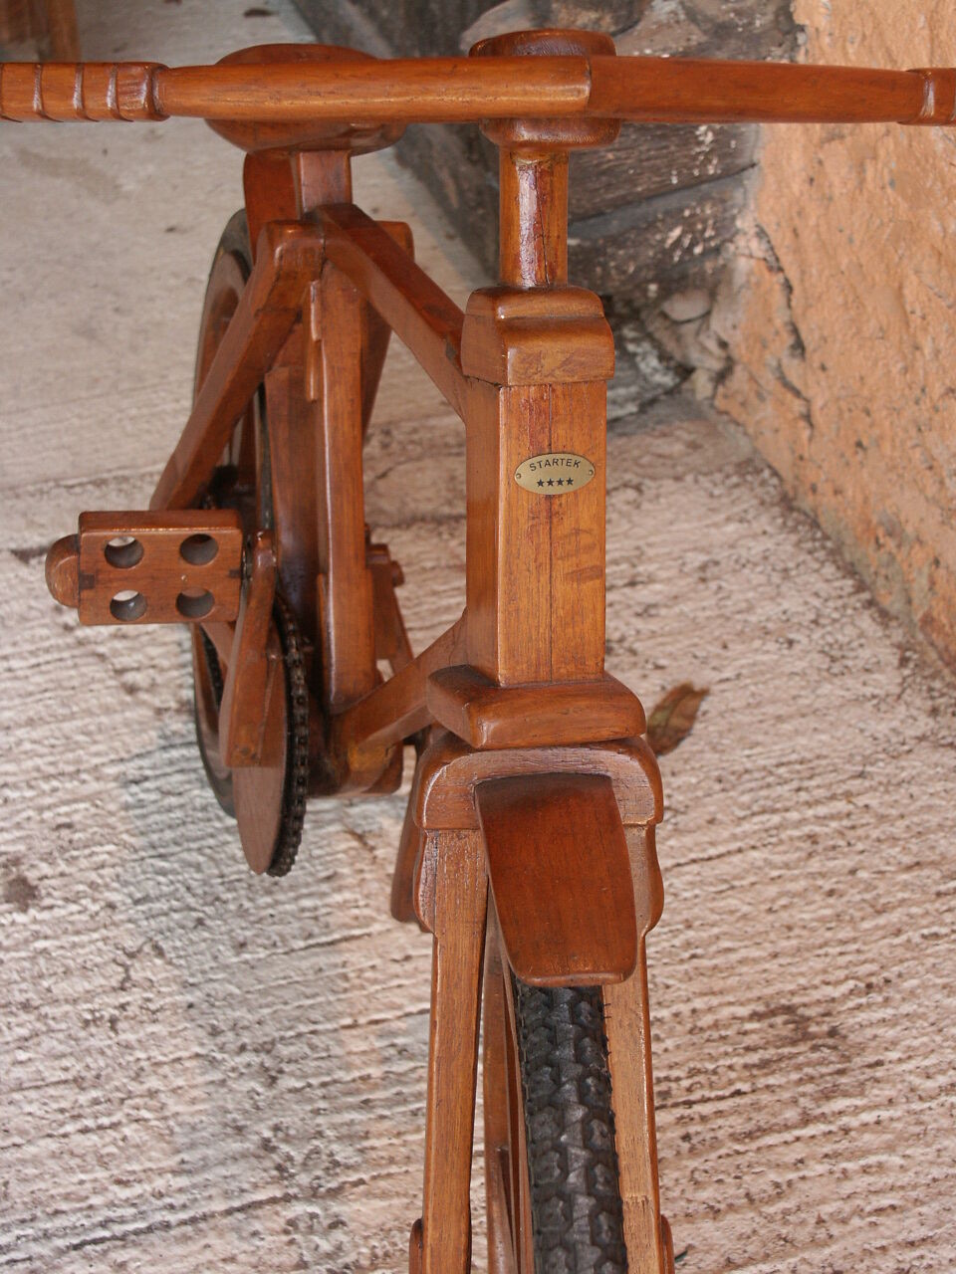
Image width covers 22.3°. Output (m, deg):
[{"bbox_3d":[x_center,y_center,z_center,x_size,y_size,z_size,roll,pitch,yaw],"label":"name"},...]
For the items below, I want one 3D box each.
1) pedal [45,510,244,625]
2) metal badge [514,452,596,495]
[{"bbox_3d":[-0.206,-0.042,1.493,0.118,0.069,0.023,-1,37,-12],"label":"pedal"},{"bbox_3d":[0.037,-0.079,1.165,0.041,0.020,0.002,-3,9,-16],"label":"metal badge"}]

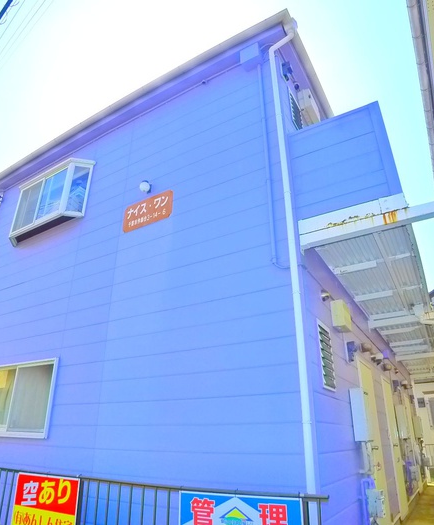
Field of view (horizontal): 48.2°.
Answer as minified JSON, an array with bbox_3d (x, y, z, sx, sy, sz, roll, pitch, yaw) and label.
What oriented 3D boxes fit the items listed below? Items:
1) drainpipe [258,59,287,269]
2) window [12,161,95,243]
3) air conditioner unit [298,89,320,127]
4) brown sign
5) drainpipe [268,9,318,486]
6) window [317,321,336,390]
[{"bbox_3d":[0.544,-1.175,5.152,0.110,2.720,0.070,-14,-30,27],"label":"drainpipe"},{"bbox_3d":[-2.208,-0.847,6.569,1.060,0.940,0.340,-14,-30,27],"label":"window"},{"bbox_3d":[1.207,-1.821,5.949,0.200,0.340,0.580,-14,-30,27],"label":"air conditioner unit"},{"bbox_3d":[-0.810,-0.606,5.762,0.730,0.360,0.030,-14,-30,27],"label":"brown sign"},{"bbox_3d":[0.768,-0.495,4.606,0.280,5.100,0.140,-14,-30,27],"label":"drainpipe"},{"bbox_3d":[1.001,0.860,4.439,0.070,0.600,0.370,-14,-30,27],"label":"window"}]

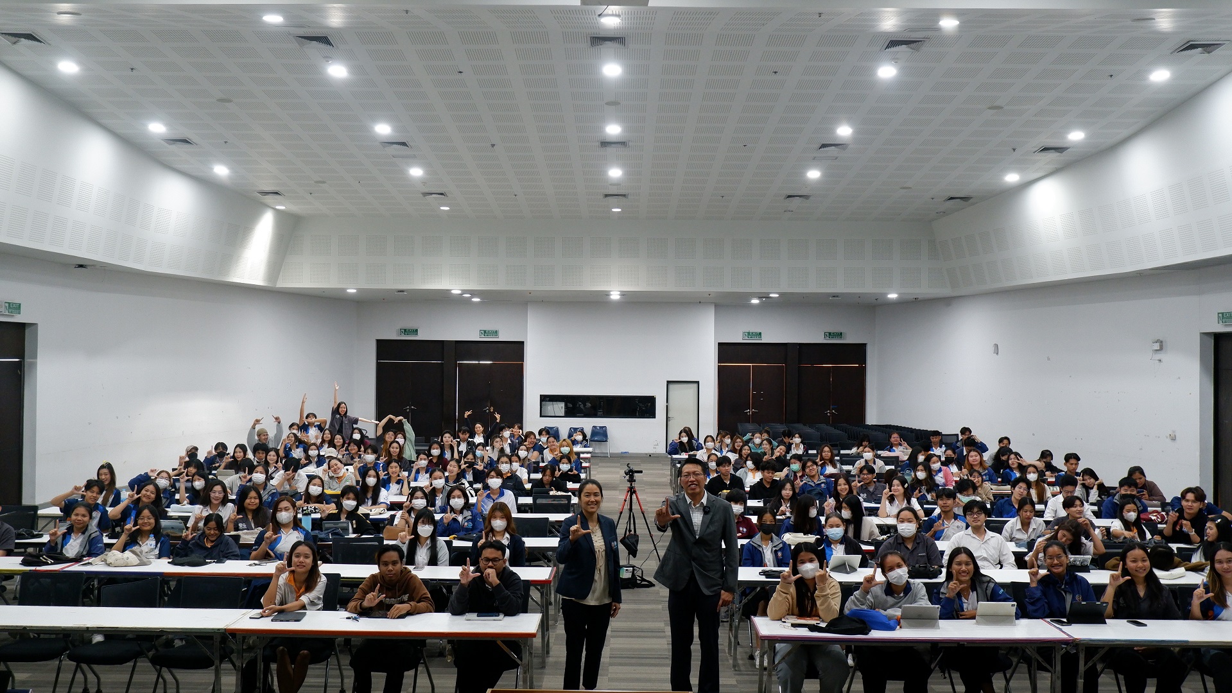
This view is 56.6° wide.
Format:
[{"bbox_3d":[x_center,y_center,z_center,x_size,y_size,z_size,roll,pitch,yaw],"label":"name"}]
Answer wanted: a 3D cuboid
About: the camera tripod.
[{"bbox_3d":[0.203,2.055,13.018,0.820,1.260,0.750,1,-1,0],"label":"camera tripod"}]

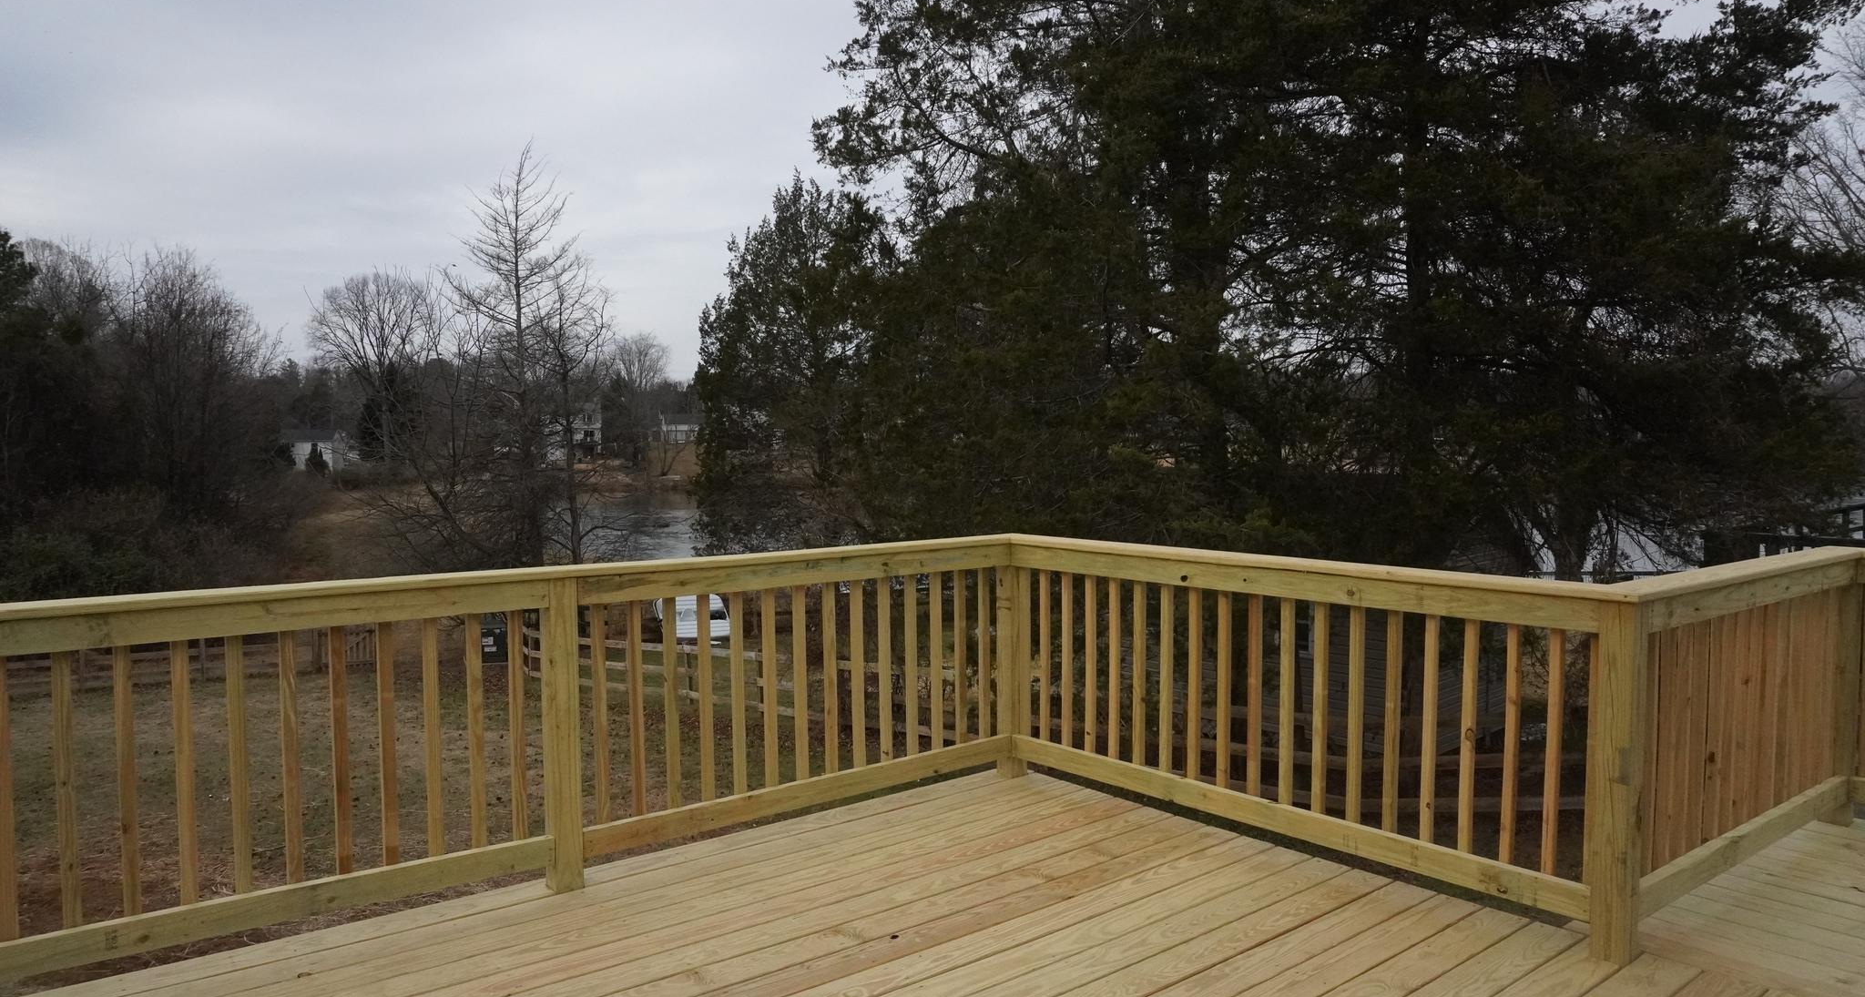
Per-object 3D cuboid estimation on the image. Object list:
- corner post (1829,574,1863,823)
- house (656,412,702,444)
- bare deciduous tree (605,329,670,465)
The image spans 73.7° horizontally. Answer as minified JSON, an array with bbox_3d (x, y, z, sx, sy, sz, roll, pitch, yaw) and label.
[{"bbox_3d":[3.077,0.655,4.211,0.089,0.890,0.089,-2,4,-40],"label":"corner post"},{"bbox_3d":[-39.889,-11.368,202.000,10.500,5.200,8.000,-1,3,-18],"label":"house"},{"bbox_3d":[-42.611,-14.562,180.000,9.000,19.400,9.000,-1,3,-11],"label":"bare deciduous tree"}]

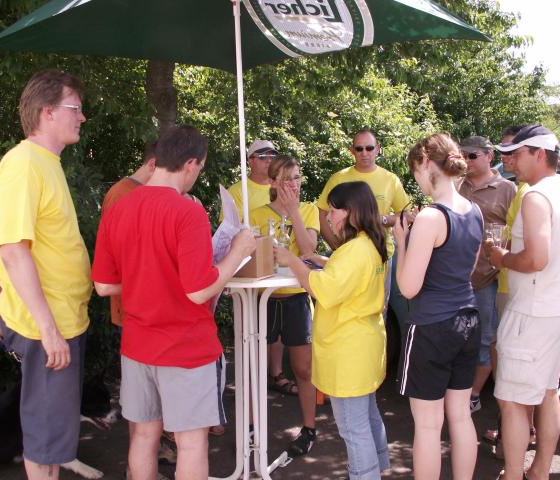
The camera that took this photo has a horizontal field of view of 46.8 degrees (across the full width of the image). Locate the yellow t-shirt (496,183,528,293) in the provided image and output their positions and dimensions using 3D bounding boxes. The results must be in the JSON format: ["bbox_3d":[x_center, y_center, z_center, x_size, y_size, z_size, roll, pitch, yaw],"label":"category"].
[{"bbox_3d":[1.477,-0.009,3.800,0.500,0.680,0.340,5,8,41],"label":"yellow t-shirt"}]

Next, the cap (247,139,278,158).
[{"bbox_3d":[-0.110,-0.573,4.050,0.180,0.135,0.260,-4,7,-30],"label":"cap"}]

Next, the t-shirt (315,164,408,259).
[{"bbox_3d":[0.529,-0.174,4.101,0.560,0.620,0.300,-1,5,-3],"label":"t-shirt"}]

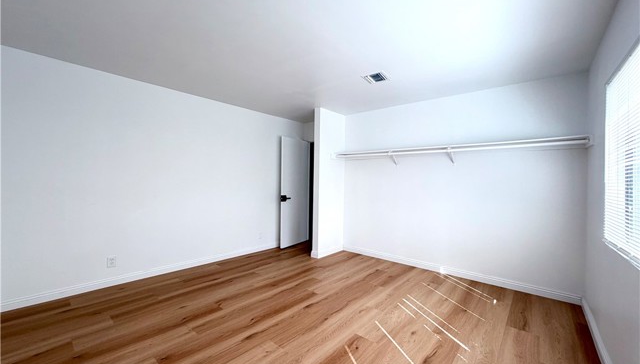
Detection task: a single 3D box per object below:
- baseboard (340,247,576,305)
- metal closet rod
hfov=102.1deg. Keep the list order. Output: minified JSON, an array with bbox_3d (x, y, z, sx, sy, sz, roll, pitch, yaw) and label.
[{"bbox_3d":[1.568,1.211,3.685,3.078,0.102,0.020,1,0,41],"label":"baseboard"},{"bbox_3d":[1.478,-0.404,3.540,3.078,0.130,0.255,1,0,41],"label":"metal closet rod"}]

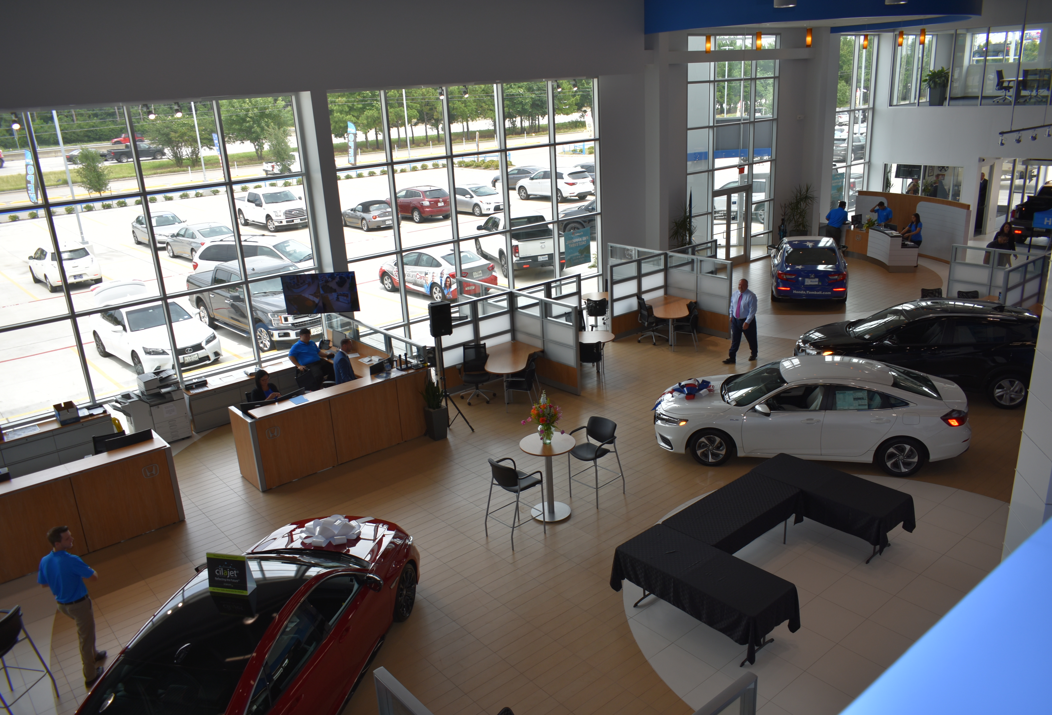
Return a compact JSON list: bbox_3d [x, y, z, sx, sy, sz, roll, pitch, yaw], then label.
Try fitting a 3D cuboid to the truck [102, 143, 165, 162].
[{"bbox_3d":[-41.858,-22.255,86.900,5.750,1.920,2.000,-18,23,-36],"label":"truck"}]

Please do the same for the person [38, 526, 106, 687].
[{"bbox_3d":[-4.606,2.510,8.265,0.560,1.740,0.440,-2,19,4],"label":"person"}]

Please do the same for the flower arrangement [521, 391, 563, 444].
[{"bbox_3d":[0.222,0.820,10.816,0.530,0.690,0.450,-3,19,0],"label":"flower arrangement"}]

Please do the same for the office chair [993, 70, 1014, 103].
[{"bbox_3d":[16.904,-9.526,28.270,0.660,1.040,0.660,-17,23,-36],"label":"office chair"}]

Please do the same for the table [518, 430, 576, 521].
[{"bbox_3d":[0.326,1.683,11.157,0.765,1.055,0.765,-3,18,1],"label":"table"}]

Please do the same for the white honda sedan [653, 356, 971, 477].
[{"bbox_3d":[4.388,0.778,12.662,4.660,1.410,1.840,1,19,13],"label":"white honda sedan"}]

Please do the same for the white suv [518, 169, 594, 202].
[{"bbox_3d":[1.557,-9.813,45.453,1.960,1.740,5.050,-20,25,-41],"label":"white suv"}]

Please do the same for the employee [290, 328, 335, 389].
[{"bbox_3d":[-4.173,0.146,15.830,0.750,1.420,0.750,-20,25,-40],"label":"employee"}]

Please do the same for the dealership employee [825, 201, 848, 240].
[{"bbox_3d":[9.875,-4.079,25.588,0.500,1.680,0.620,-15,22,-32],"label":"dealership employee"}]

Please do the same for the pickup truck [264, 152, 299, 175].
[{"bbox_3d":[-19.618,-16.818,69.525,2.000,1.920,5.800,15,25,43],"label":"pickup truck"}]

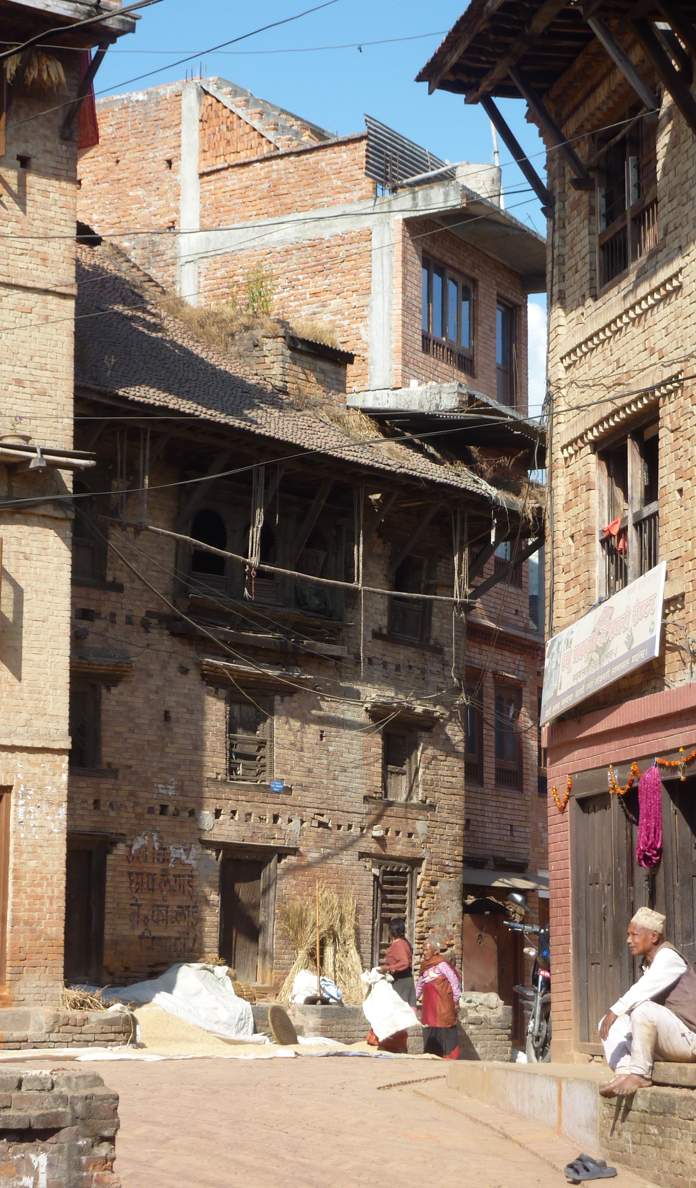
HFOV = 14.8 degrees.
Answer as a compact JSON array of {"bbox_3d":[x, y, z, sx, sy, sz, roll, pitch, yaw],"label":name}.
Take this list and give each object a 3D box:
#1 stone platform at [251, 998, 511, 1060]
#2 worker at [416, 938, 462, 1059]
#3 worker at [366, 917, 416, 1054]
[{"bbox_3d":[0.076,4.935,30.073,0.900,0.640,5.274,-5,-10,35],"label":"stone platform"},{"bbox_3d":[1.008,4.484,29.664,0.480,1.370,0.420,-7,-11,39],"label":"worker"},{"bbox_3d":[0.496,4.309,29.487,0.500,1.510,0.470,-3,-9,20],"label":"worker"}]

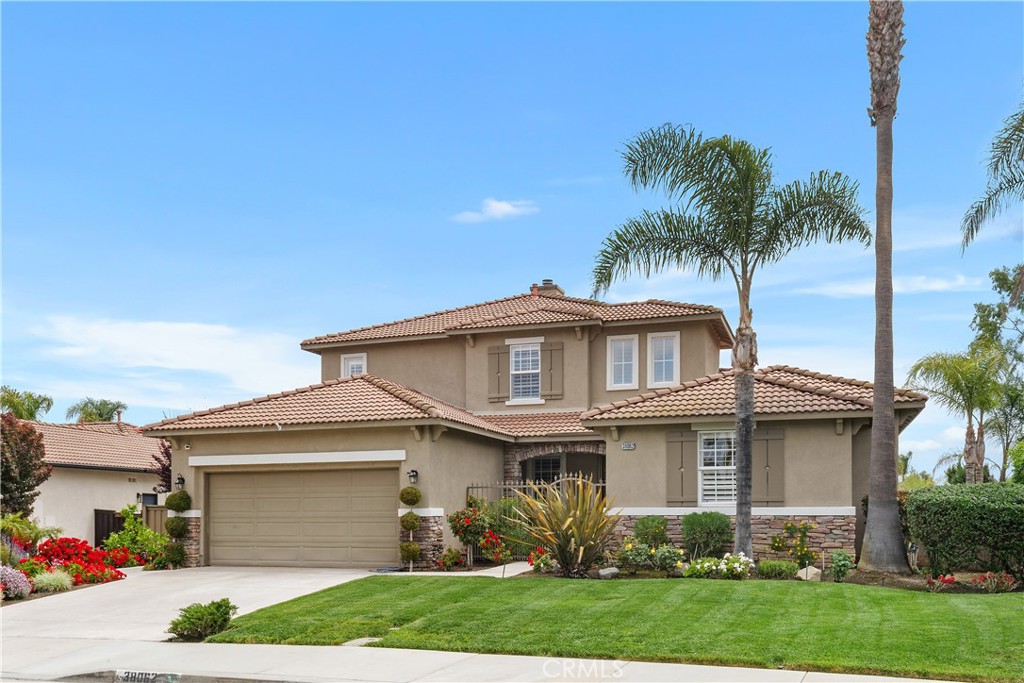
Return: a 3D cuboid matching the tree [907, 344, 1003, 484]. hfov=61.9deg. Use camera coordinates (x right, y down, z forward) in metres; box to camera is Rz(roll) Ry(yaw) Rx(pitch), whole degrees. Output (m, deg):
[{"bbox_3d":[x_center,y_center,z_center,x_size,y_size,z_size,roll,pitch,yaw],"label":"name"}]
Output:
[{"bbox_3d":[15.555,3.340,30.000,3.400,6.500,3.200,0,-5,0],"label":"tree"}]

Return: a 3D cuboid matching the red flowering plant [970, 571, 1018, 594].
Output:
[{"bbox_3d":[7.576,3.784,13.400,0.740,0.380,0.600,0,-5,0],"label":"red flowering plant"}]

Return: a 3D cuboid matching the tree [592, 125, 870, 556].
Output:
[{"bbox_3d":[4.218,0.038,16.400,5.300,8.400,4.800,0,-5,0],"label":"tree"}]

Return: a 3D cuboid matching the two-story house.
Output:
[{"bbox_3d":[1.430,1.650,23.200,17.200,7.400,12.500,-1,-5,17],"label":"two-story house"}]

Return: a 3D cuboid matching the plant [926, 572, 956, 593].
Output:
[{"bbox_3d":[6.829,3.841,13.600,0.500,0.320,0.450,0,-5,0],"label":"plant"}]

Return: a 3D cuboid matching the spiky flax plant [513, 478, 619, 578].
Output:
[{"bbox_3d":[0.997,3.484,15.900,1.970,1.860,1.900,0,-5,0],"label":"spiky flax plant"}]

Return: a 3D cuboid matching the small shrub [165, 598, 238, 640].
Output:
[{"bbox_3d":[-3.844,3.453,10.600,0.850,0.530,0.750,0,-5,0],"label":"small shrub"}]

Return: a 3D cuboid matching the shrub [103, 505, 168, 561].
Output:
[{"bbox_3d":[-9.176,4.680,20.800,1.600,1.400,1.400,0,-5,0],"label":"shrub"}]

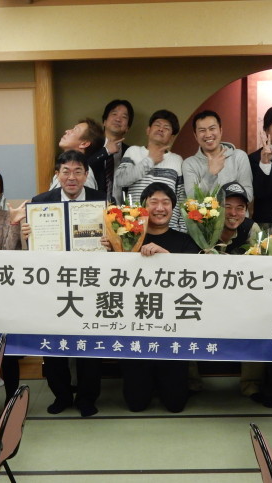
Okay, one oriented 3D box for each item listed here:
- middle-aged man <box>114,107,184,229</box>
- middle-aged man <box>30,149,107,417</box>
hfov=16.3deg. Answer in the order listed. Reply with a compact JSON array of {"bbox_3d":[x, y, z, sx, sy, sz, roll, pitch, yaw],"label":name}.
[{"bbox_3d":[0.106,0.013,6.092,0.540,1.713,0.360,-1,7,0],"label":"middle-aged man"},{"bbox_3d":[-0.373,0.247,5.592,0.480,1.570,0.430,-1,7,2],"label":"middle-aged man"}]

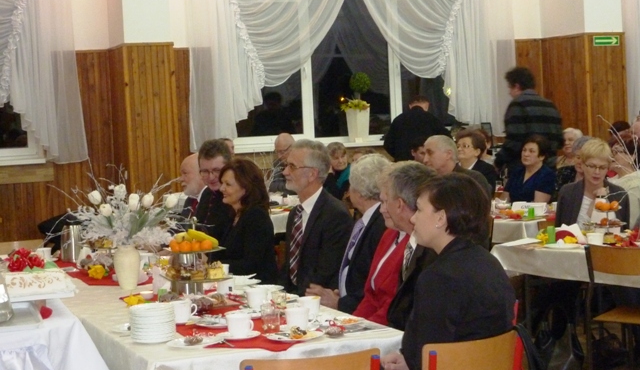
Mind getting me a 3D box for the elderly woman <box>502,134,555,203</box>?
[{"bbox_3d":[1.435,0.263,8.845,0.470,1.270,0.750,0,4,37],"label":"elderly woman"}]

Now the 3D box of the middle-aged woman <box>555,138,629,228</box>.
[{"bbox_3d":[1.454,0.392,6.521,0.470,1.290,0.750,-2,3,7],"label":"middle-aged woman"}]

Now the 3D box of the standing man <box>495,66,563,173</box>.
[{"bbox_3d":[1.624,0.009,9.600,0.420,1.790,0.540,1,5,45],"label":"standing man"}]

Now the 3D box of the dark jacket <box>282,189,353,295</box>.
[{"bbox_3d":[-0.007,0.357,5.720,0.340,0.650,0.490,-4,4,-26],"label":"dark jacket"}]

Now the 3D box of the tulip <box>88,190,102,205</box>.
[{"bbox_3d":[-1.042,0.059,5.750,0.057,0.067,0.057,-14,6,1],"label":"tulip"}]

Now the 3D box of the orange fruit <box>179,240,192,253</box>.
[{"bbox_3d":[-0.551,0.252,5.080,0.055,0.050,0.055,-2,3,0],"label":"orange fruit"}]

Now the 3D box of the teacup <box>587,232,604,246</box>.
[{"bbox_3d":[1.363,0.272,6.120,0.090,0.070,0.086,-3,3,-6],"label":"teacup"}]

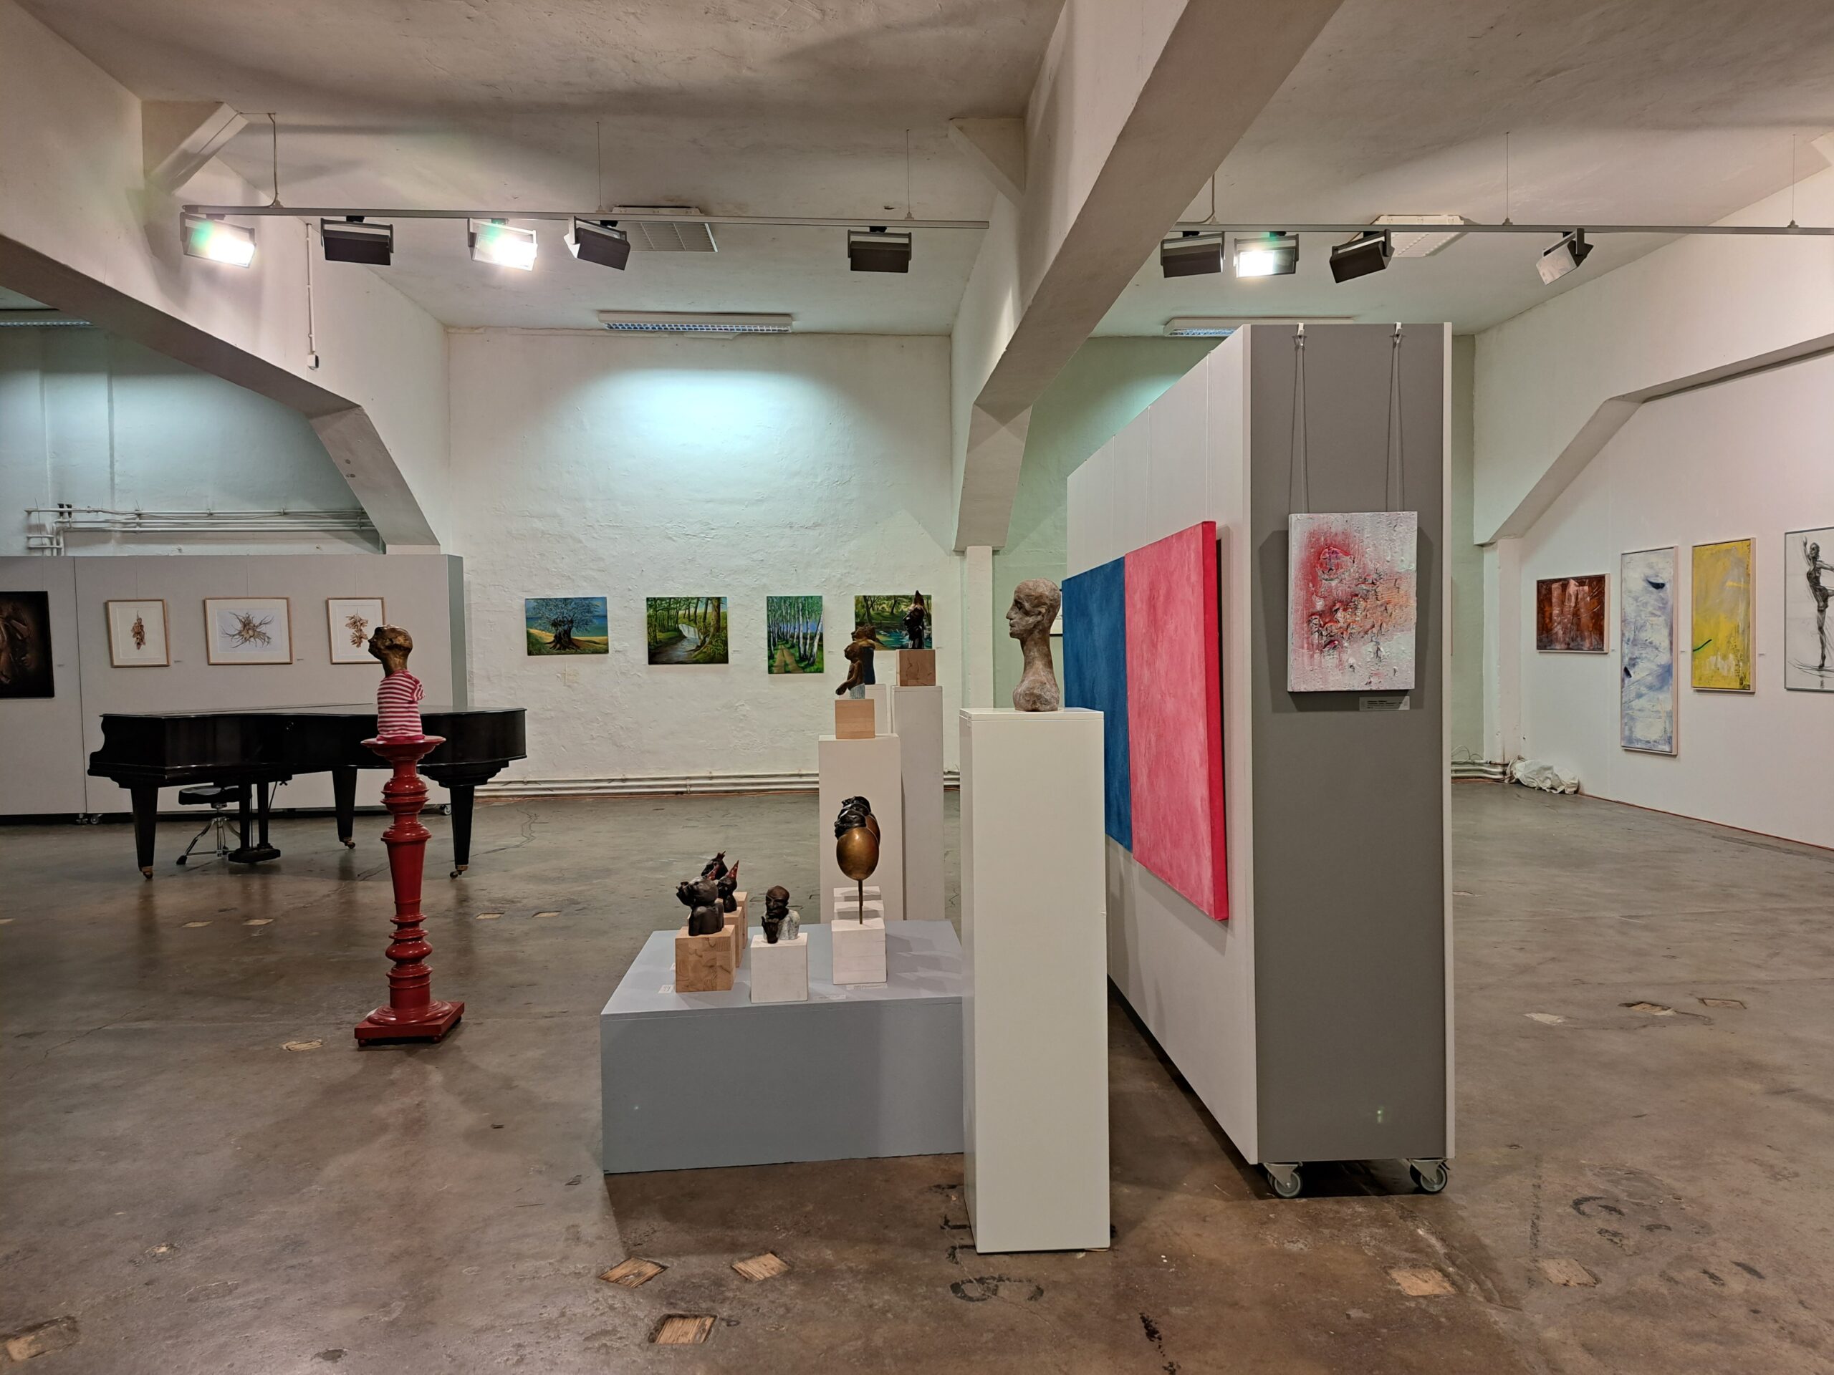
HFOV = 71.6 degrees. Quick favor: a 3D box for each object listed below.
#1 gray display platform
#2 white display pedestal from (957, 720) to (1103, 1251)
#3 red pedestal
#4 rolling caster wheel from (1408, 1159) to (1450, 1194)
[{"bbox_3d":[-0.349,1.026,3.806,0.989,0.418,0.945,-1,2,-5],"label":"gray display platform"},{"bbox_3d":[0.269,0.657,2.973,0.298,1.200,0.290,-1,2,-3],"label":"white display pedestal"},{"bbox_3d":[-1.804,0.709,4.546,0.295,1.055,0.295,-1,2,-4],"label":"red pedestal"},{"bbox_3d":[1.249,1.191,3.100,0.090,0.079,0.045,-1,2,-6],"label":"rolling caster wheel"}]

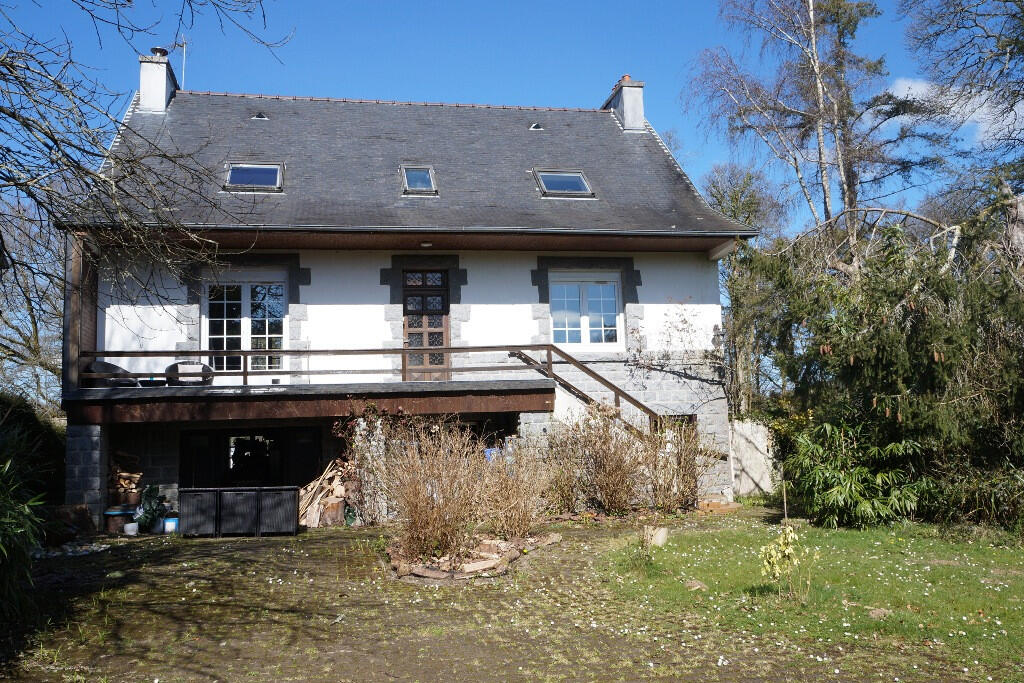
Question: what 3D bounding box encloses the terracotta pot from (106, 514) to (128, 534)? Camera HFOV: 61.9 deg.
[{"bbox_3d":[-6.725,3.068,14.508,0.366,0.345,0.366,-1,-7,-11],"label":"terracotta pot"}]

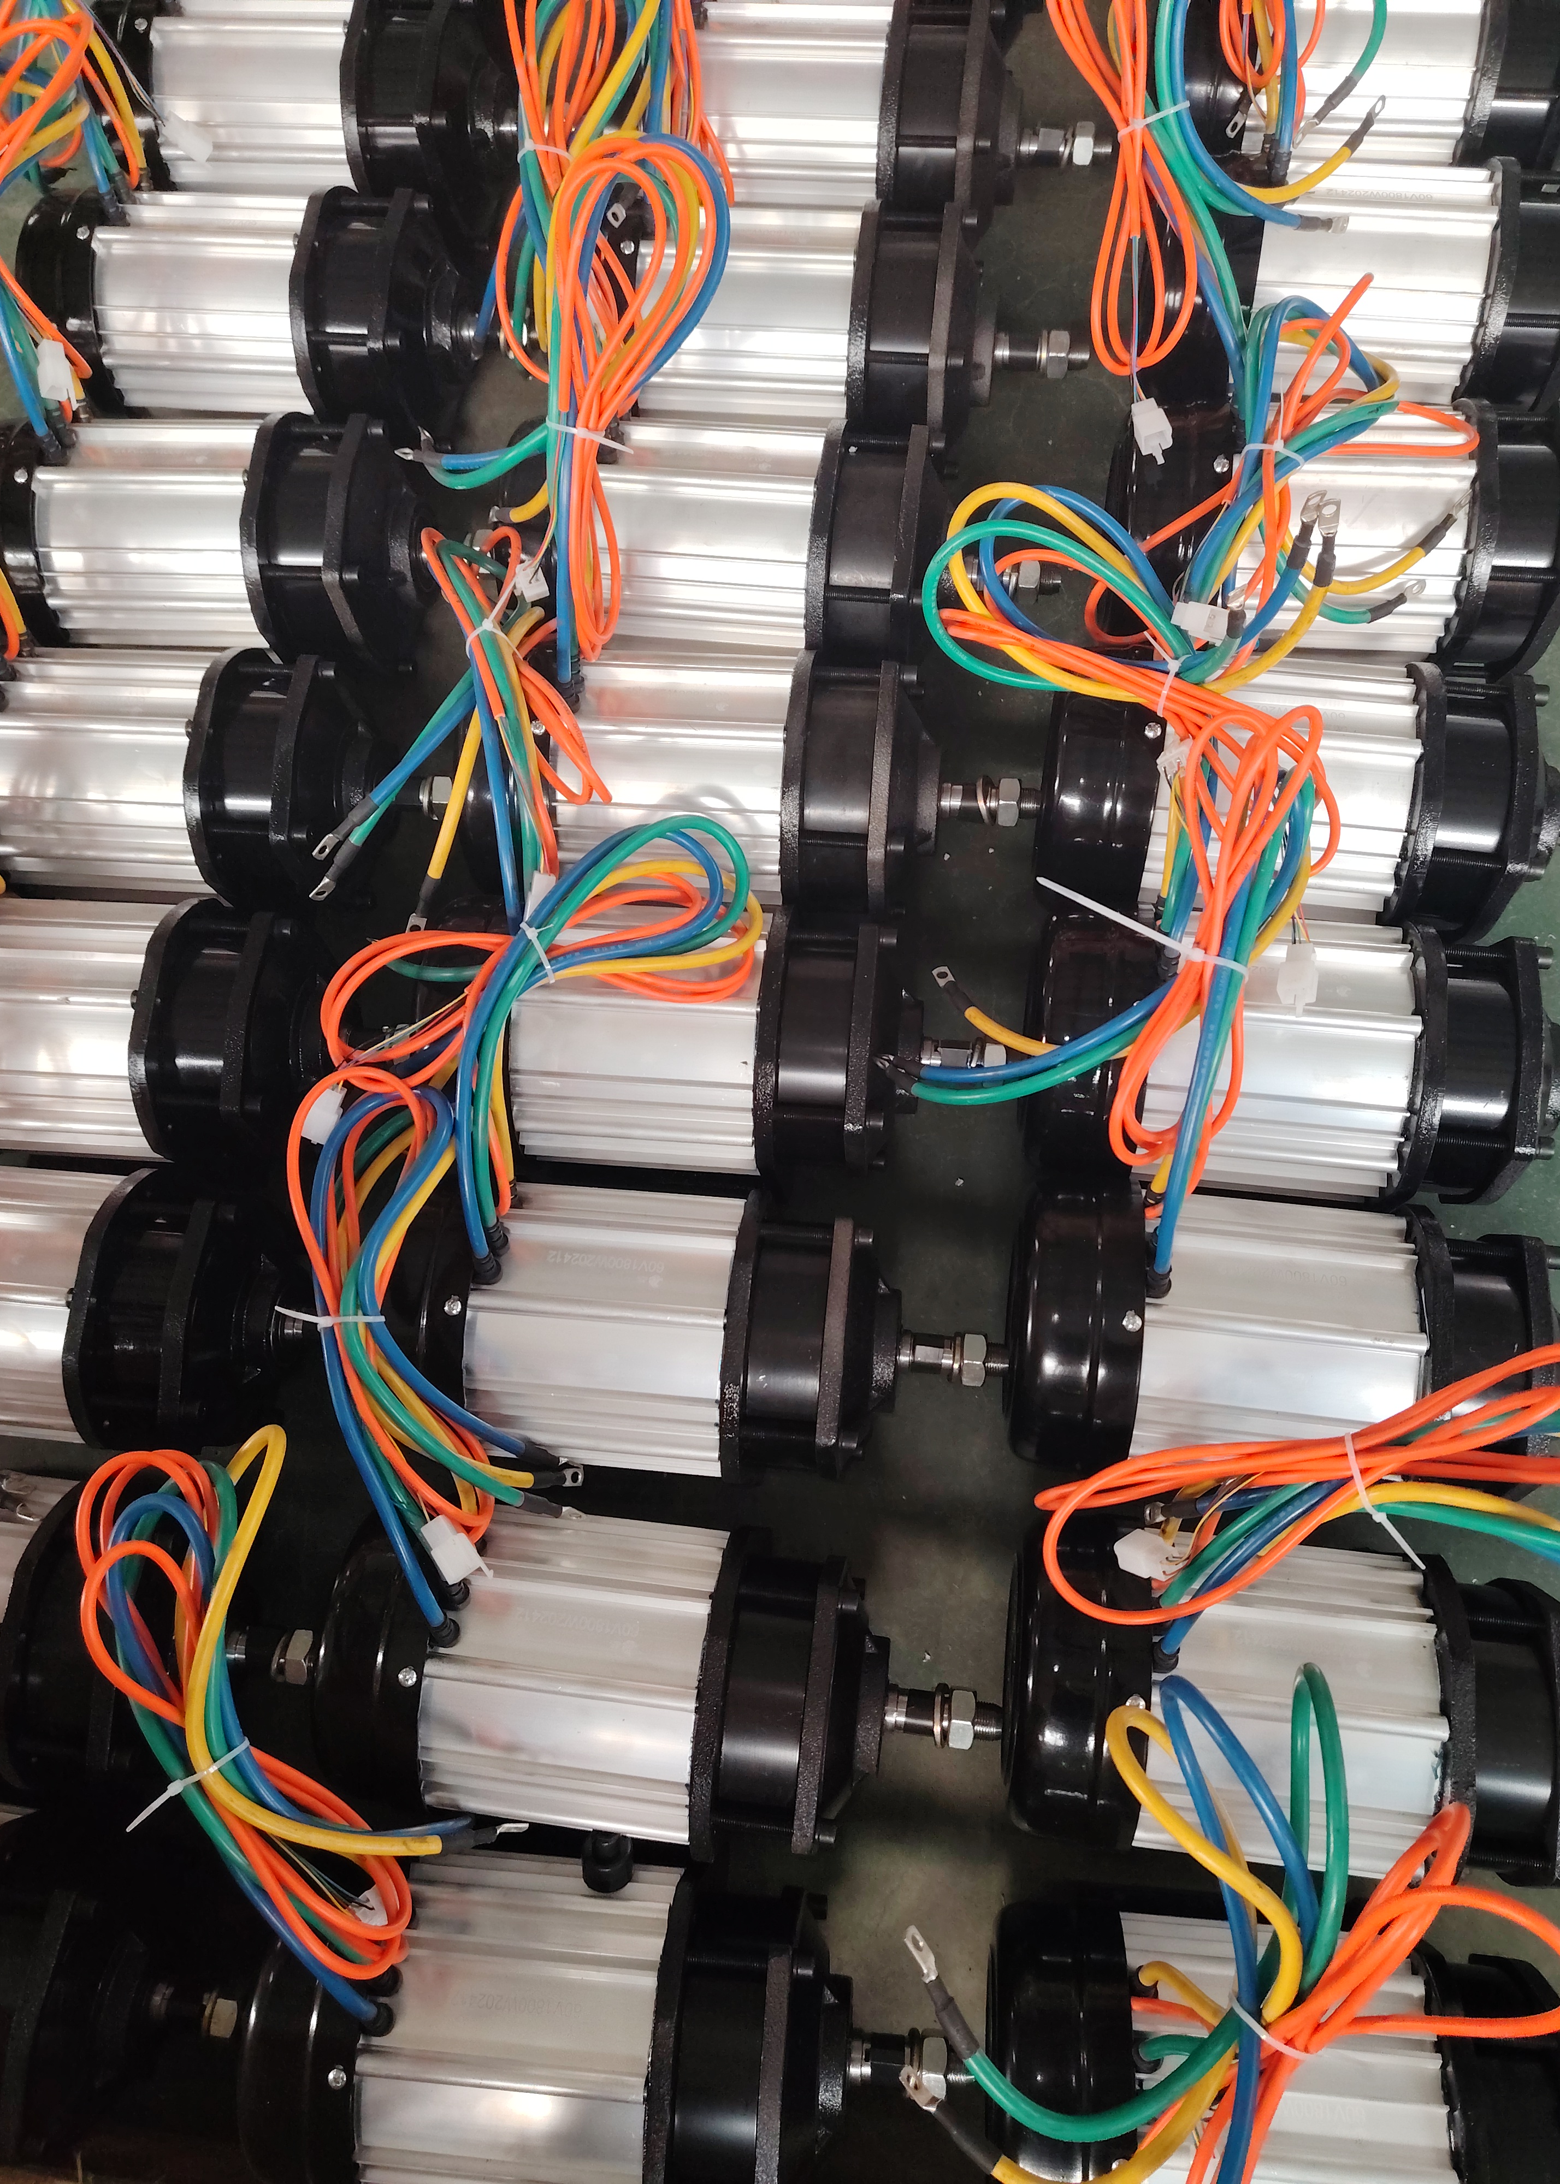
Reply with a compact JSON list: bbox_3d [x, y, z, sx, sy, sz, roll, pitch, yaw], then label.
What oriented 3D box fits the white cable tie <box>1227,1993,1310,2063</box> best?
[{"bbox_3d":[0.177,0.339,0.552,0.031,0.020,0.005,36,81,13],"label":"white cable tie"}]

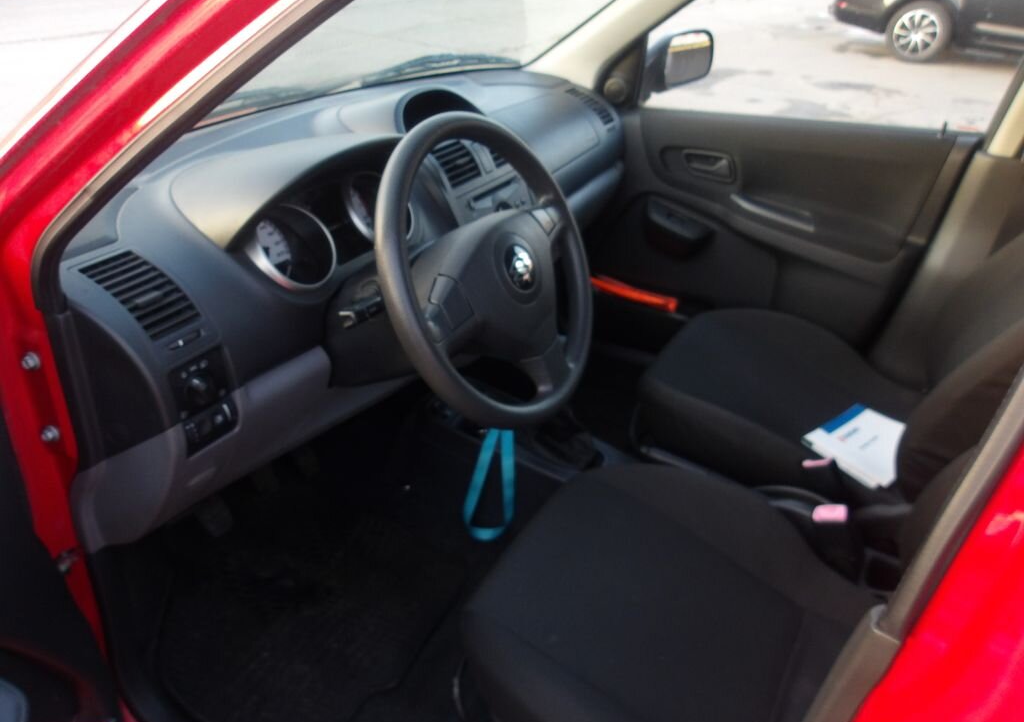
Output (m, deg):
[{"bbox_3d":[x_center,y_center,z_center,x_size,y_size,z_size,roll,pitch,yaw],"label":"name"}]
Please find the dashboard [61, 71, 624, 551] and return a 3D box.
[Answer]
[{"bbox_3d":[-0.156,-0.246,1.385,0.410,0.480,1.320,19,34,23],"label":"dashboard"}]

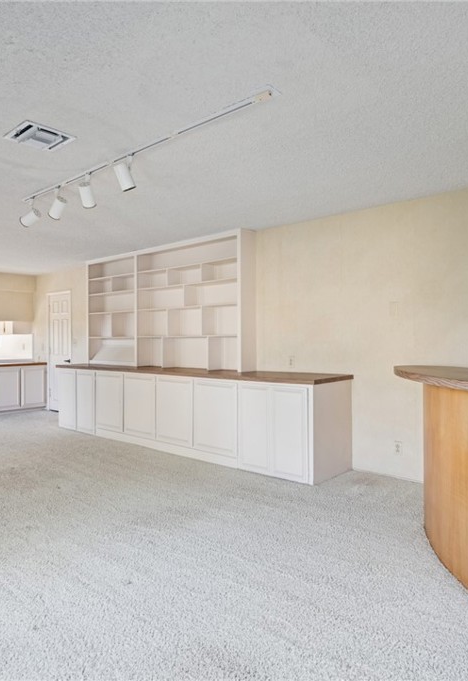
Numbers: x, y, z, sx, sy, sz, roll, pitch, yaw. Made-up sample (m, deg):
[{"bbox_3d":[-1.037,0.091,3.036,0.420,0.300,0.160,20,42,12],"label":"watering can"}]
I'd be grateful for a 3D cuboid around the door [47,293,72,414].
[{"bbox_3d":[-2.997,0.236,7.857,0.760,2.060,0.070,0,0,40],"label":"door"}]

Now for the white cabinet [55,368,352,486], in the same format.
[{"bbox_3d":[-0.743,0.797,5.470,4.260,0.888,0.640,0,0,40],"label":"white cabinet"}]

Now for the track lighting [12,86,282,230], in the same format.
[{"bbox_3d":[-0.812,-1.087,3.107,2.700,0.250,0.200,0,0,40],"label":"track lighting"}]

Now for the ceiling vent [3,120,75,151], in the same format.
[{"bbox_3d":[-1.154,-1.204,2.703,0.310,0.030,0.295,0,0,40],"label":"ceiling vent"}]

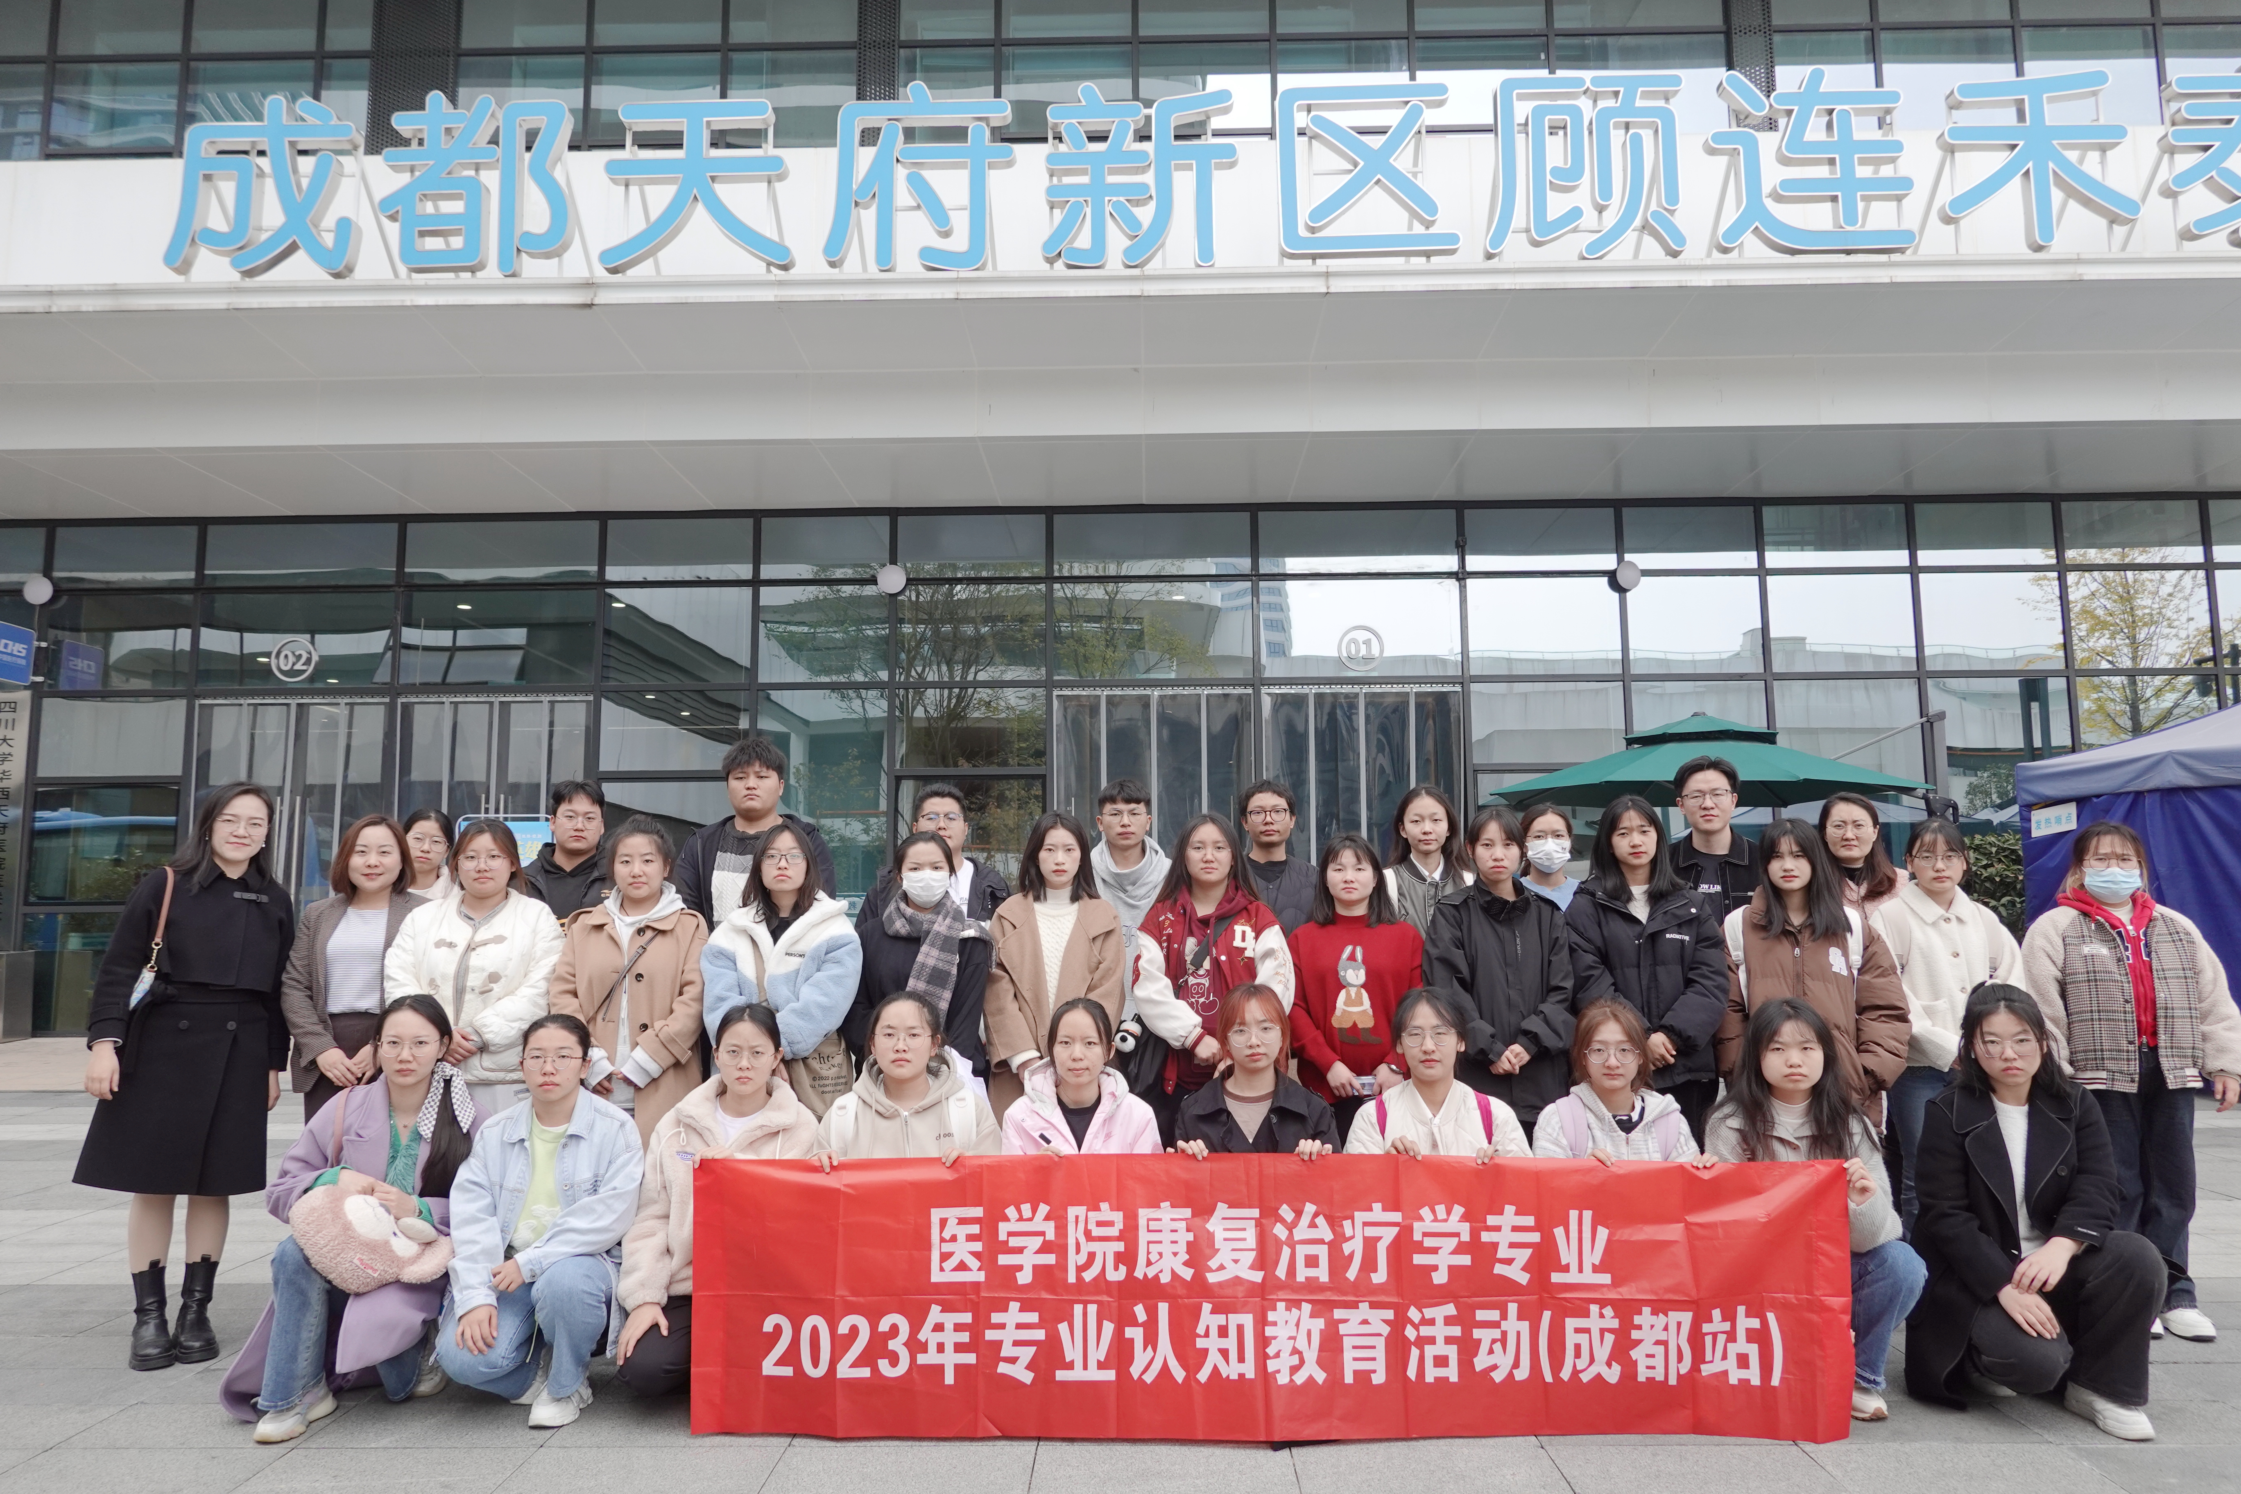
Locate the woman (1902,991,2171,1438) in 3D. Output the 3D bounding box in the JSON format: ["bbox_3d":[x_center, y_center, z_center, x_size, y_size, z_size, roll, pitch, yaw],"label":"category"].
[{"bbox_3d":[2.361,1.164,3.892,0.660,1.066,0.680,-2,-6,15],"label":"woman"}]

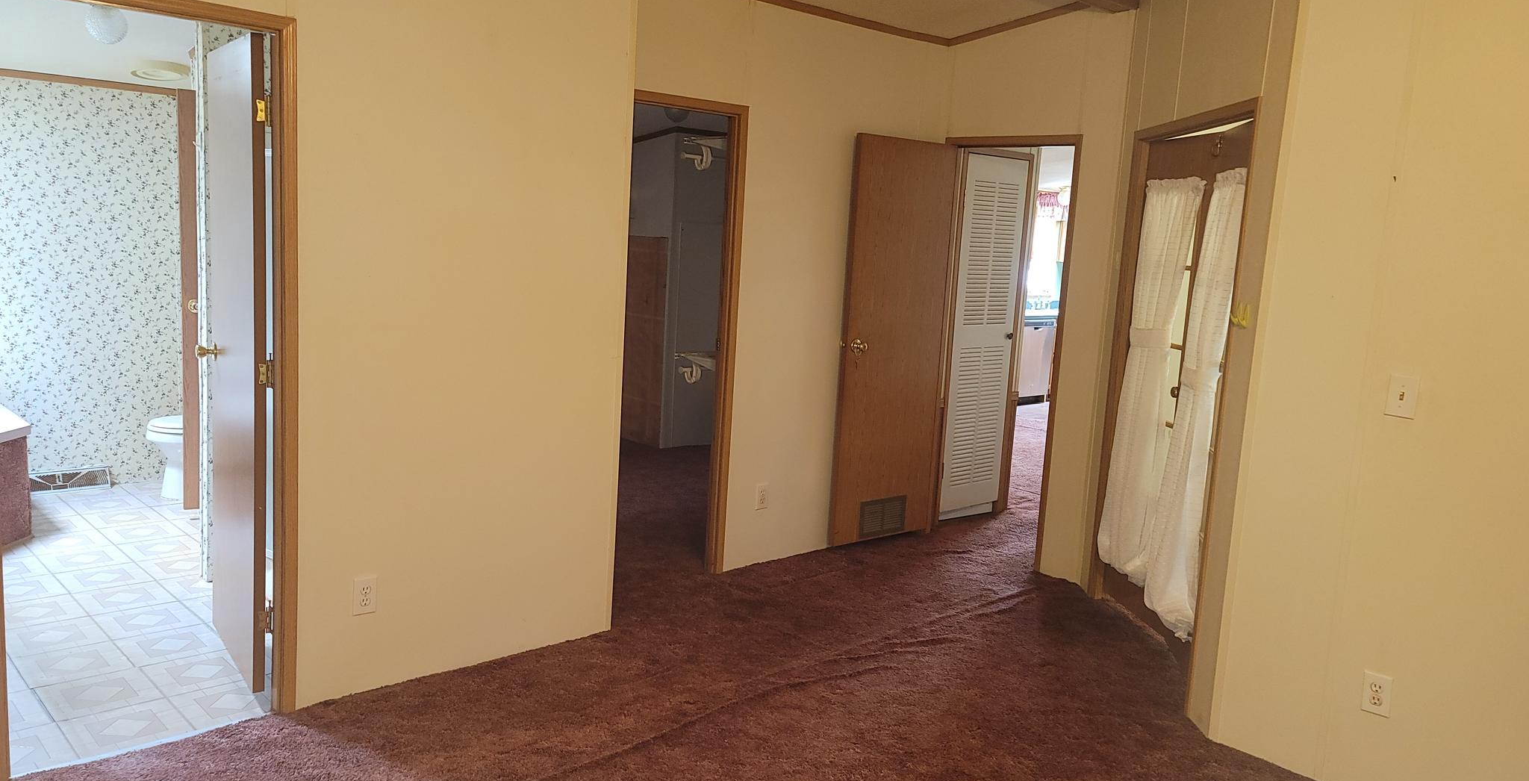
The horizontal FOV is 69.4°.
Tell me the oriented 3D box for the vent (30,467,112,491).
[{"bbox_3d":[-3.684,0.480,5.763,0.460,0.112,0.068,-4,11,-44],"label":"vent"}]

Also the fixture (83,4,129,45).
[{"bbox_3d":[-2.638,-1.479,4.429,0.157,0.180,0.157,-4,11,-44],"label":"fixture"}]

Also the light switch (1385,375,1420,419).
[{"bbox_3d":[1.792,0.019,3.106,0.014,0.116,0.075,-4,11,-44],"label":"light switch"}]

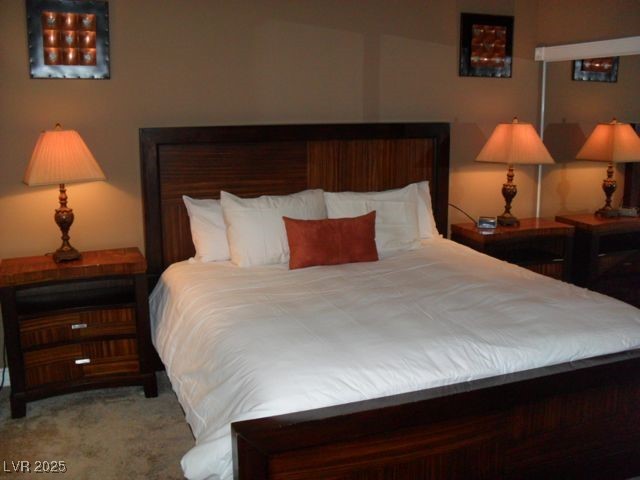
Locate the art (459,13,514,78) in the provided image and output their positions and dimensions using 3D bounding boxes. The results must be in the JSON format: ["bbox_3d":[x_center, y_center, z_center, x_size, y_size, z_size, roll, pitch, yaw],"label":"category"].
[{"bbox_3d":[1.140,-1.313,4.429,0.420,0.420,0.040,-5,12,-20],"label":"art"}]

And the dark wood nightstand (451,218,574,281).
[{"bbox_3d":[1.309,0.277,4.481,0.720,0.750,0.400,-5,12,-20],"label":"dark wood nightstand"}]

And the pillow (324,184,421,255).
[{"bbox_3d":[0.317,-0.116,4.012,0.630,0.430,0.160,-6,-8,-23],"label":"pillow"}]

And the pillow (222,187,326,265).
[{"bbox_3d":[-0.249,-0.066,3.748,0.615,0.440,0.170,-5,-8,-20],"label":"pillow"}]

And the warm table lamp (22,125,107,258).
[{"bbox_3d":[-1.367,-0.250,3.498,0.385,0.738,0.365,-5,12,-20],"label":"warm table lamp"}]

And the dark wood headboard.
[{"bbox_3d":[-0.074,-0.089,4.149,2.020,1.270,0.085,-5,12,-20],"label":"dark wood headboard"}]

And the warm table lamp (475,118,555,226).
[{"bbox_3d":[1.309,-0.455,4.386,0.380,0.724,0.365,-5,12,-20],"label":"warm table lamp"}]

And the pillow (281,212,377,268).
[{"bbox_3d":[0.078,-0.001,3.702,0.540,0.280,0.120,-5,-10,-20],"label":"pillow"}]

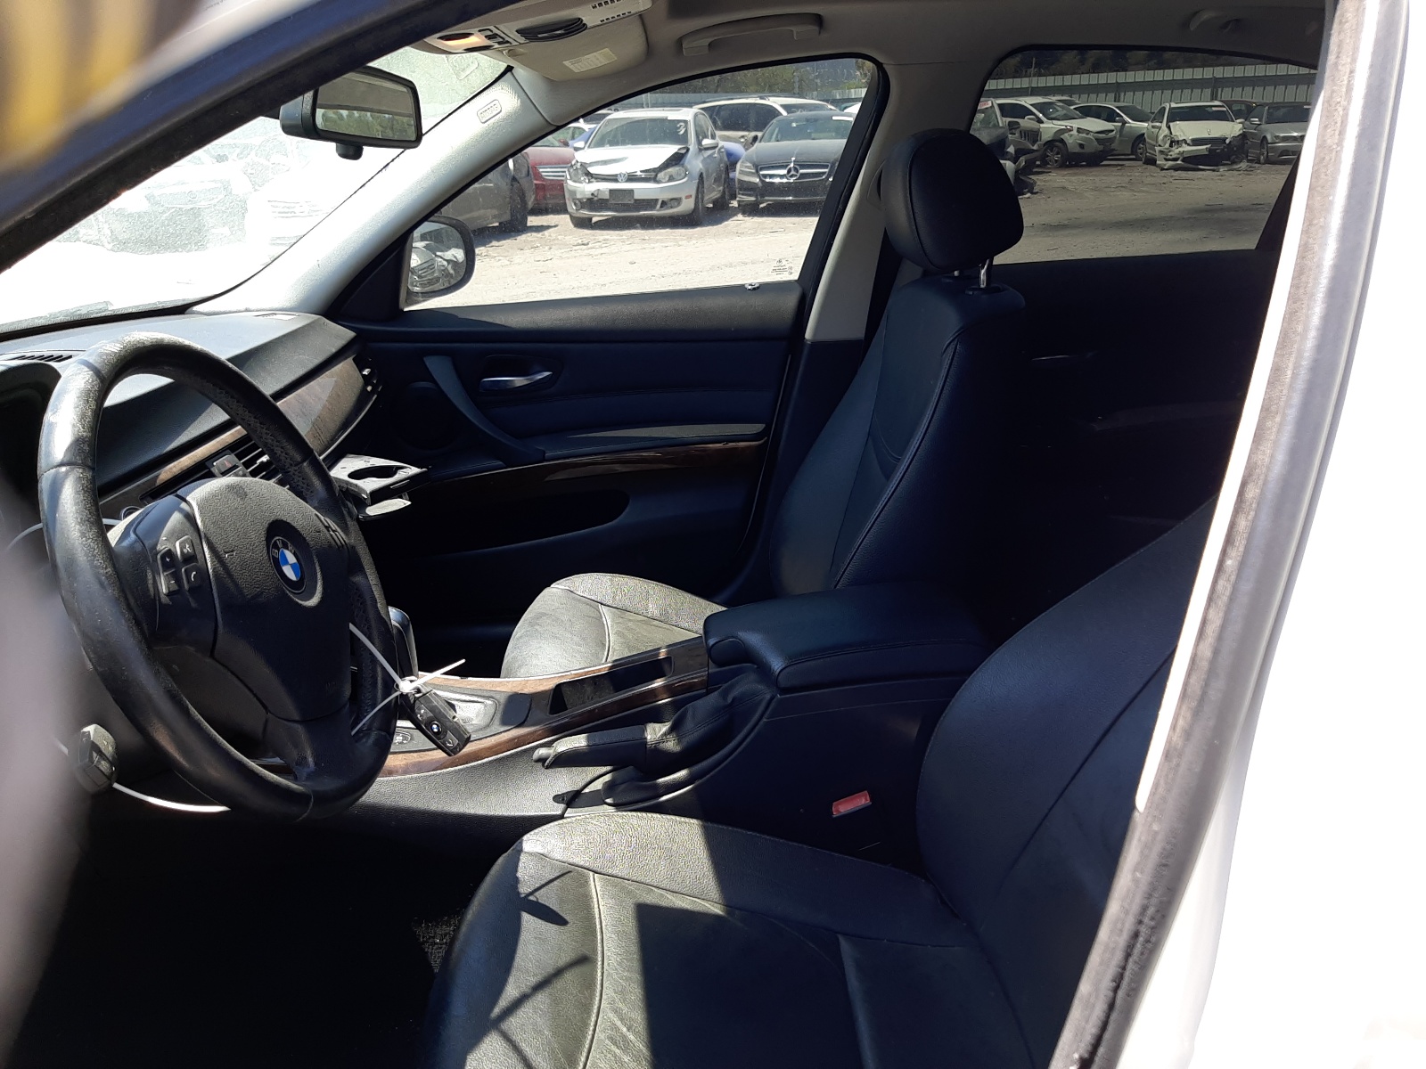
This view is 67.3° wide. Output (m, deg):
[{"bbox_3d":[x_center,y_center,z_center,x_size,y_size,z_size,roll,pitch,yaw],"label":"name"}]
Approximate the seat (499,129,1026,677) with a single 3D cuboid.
[{"bbox_3d":[0.029,-0.068,1.567,0.780,0.970,0.530,-1,21,-1],"label":"seat"}]

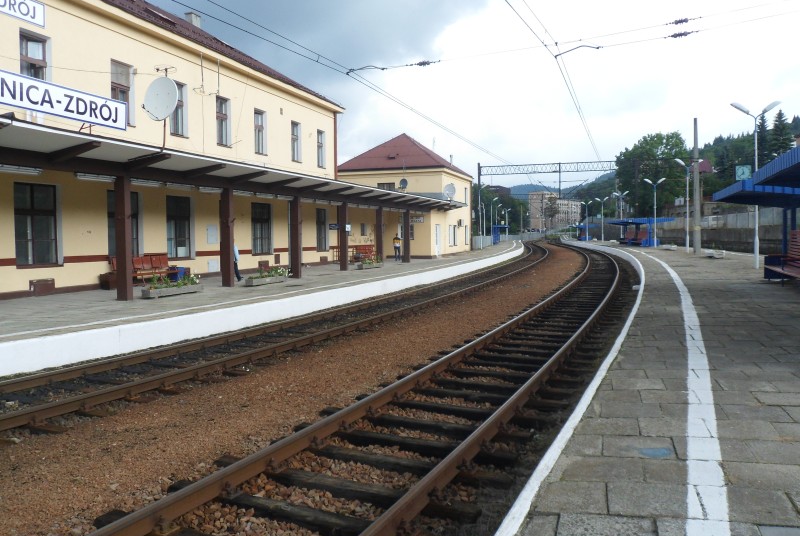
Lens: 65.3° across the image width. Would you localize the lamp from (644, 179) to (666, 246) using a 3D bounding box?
[{"bbox_3d":[25.540,-5.485,62.400,2.200,6.950,0.320,0,3,13],"label":"lamp"}]

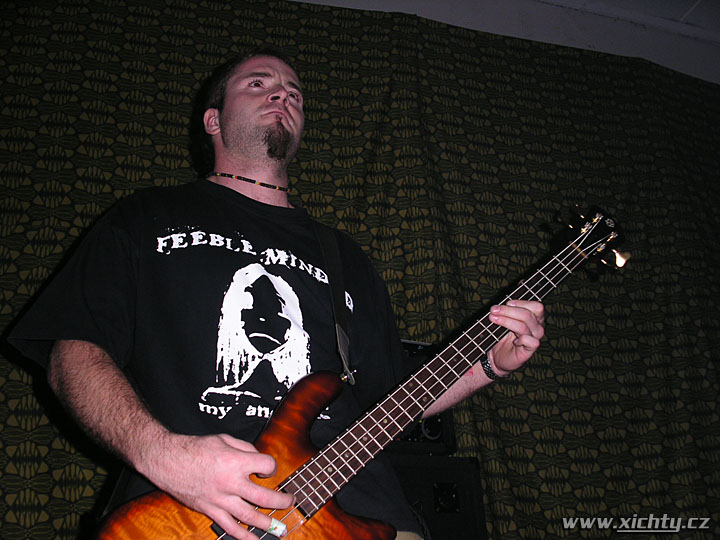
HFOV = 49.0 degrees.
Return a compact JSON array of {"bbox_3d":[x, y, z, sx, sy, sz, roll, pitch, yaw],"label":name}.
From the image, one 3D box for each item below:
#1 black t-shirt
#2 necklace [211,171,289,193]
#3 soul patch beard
[{"bbox_3d":[-0.207,0.127,1.226,0.570,0.620,0.300,10,-25,-31],"label":"black t-shirt"},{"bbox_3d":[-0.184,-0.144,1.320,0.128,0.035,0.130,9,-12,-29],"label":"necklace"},{"bbox_3d":[-0.133,-0.210,1.285,0.043,0.050,0.037,9,-25,-29],"label":"soul patch beard"}]

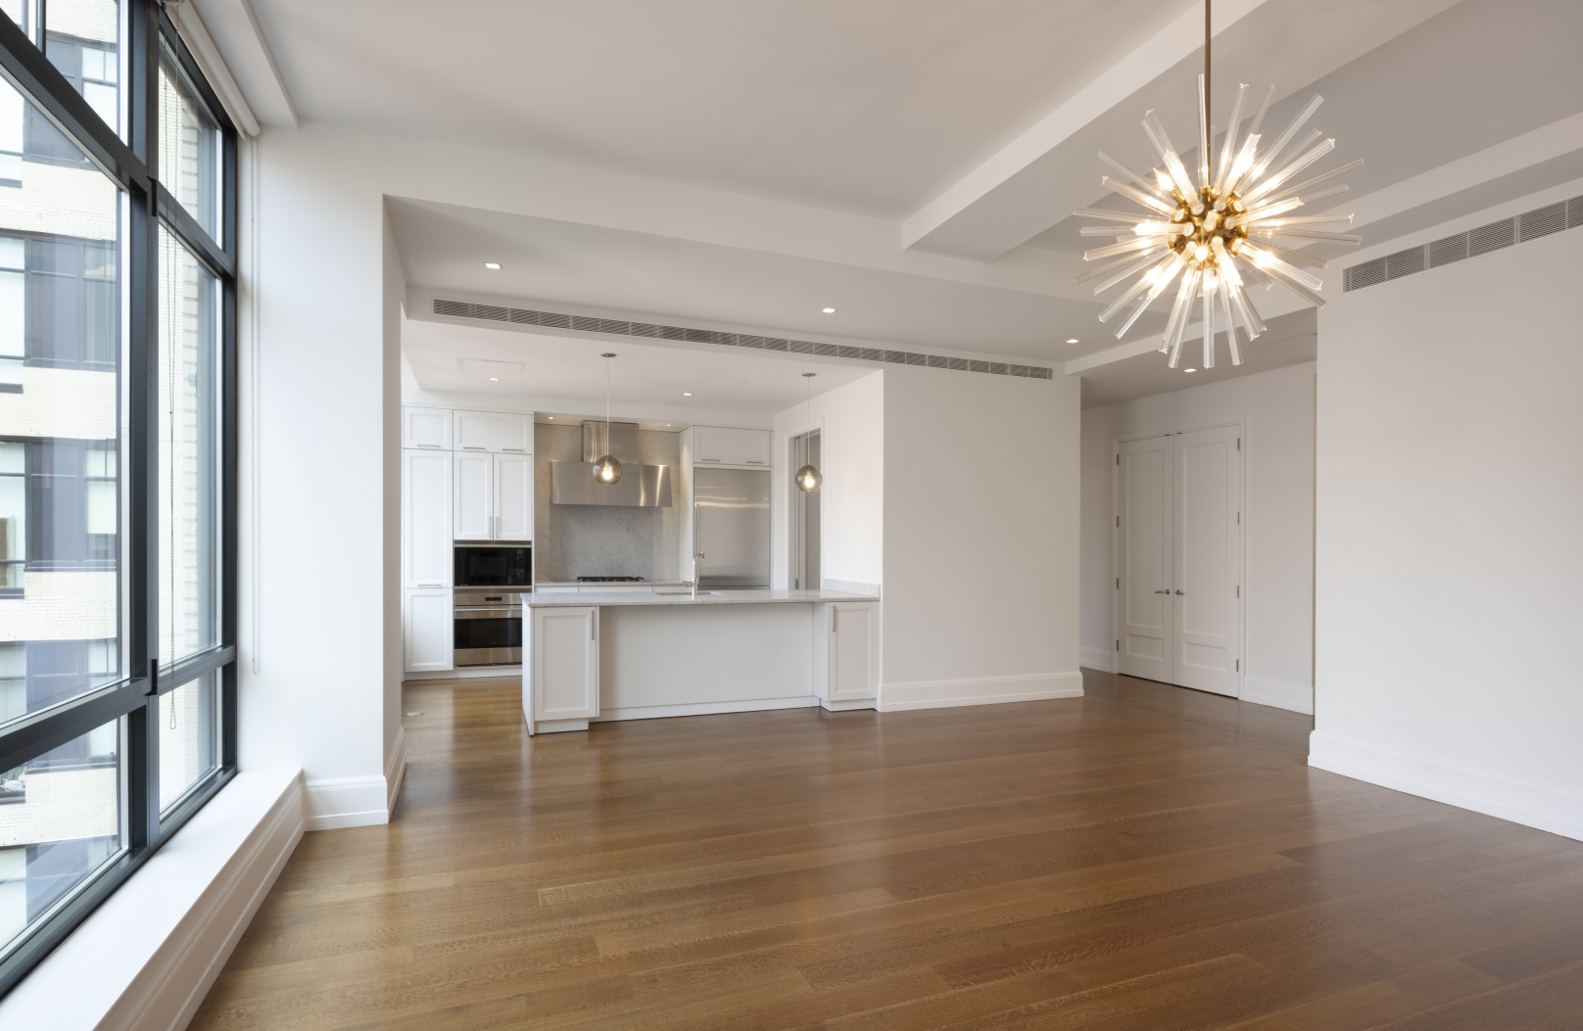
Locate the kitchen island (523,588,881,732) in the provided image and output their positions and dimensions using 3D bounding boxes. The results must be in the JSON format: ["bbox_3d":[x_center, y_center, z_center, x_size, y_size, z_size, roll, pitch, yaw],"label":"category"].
[{"bbox_3d":[-0.784,1.138,6.585,2.714,0.920,1.186,1,-2,-21],"label":"kitchen island"}]

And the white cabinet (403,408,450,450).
[{"bbox_3d":[-3.642,-0.831,8.004,0.431,0.406,0.623,1,-2,-21],"label":"white cabinet"}]

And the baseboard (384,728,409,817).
[{"bbox_3d":[-2.172,1.407,4.353,0.030,0.226,1.095,1,-2,-21],"label":"baseboard"}]

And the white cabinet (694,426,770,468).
[{"bbox_3d":[-0.774,-0.764,9.285,0.914,0.453,0.600,0,-1,-21],"label":"white cabinet"}]

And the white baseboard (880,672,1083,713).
[{"bbox_3d":[1.683,1.511,6.793,2.040,0.216,0.030,1,-2,-21],"label":"white baseboard"}]

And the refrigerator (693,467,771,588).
[{"bbox_3d":[-0.778,0.563,9.294,0.914,2.158,0.620,0,-1,-21],"label":"refrigerator"}]

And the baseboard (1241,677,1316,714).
[{"bbox_3d":[4.099,1.518,6.677,0.030,0.221,0.623,1,-2,-21],"label":"baseboard"}]

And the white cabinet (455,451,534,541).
[{"bbox_3d":[-3.147,-0.183,8.360,0.747,0.888,0.600,0,-1,-21],"label":"white cabinet"}]

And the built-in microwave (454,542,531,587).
[{"bbox_3d":[-3.138,0.527,8.337,0.742,0.457,0.550,0,-1,-21],"label":"built-in microwave"}]

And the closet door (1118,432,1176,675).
[{"bbox_3d":[3.566,0.440,7.938,0.050,2.406,0.698,0,-1,-21],"label":"closet door"}]

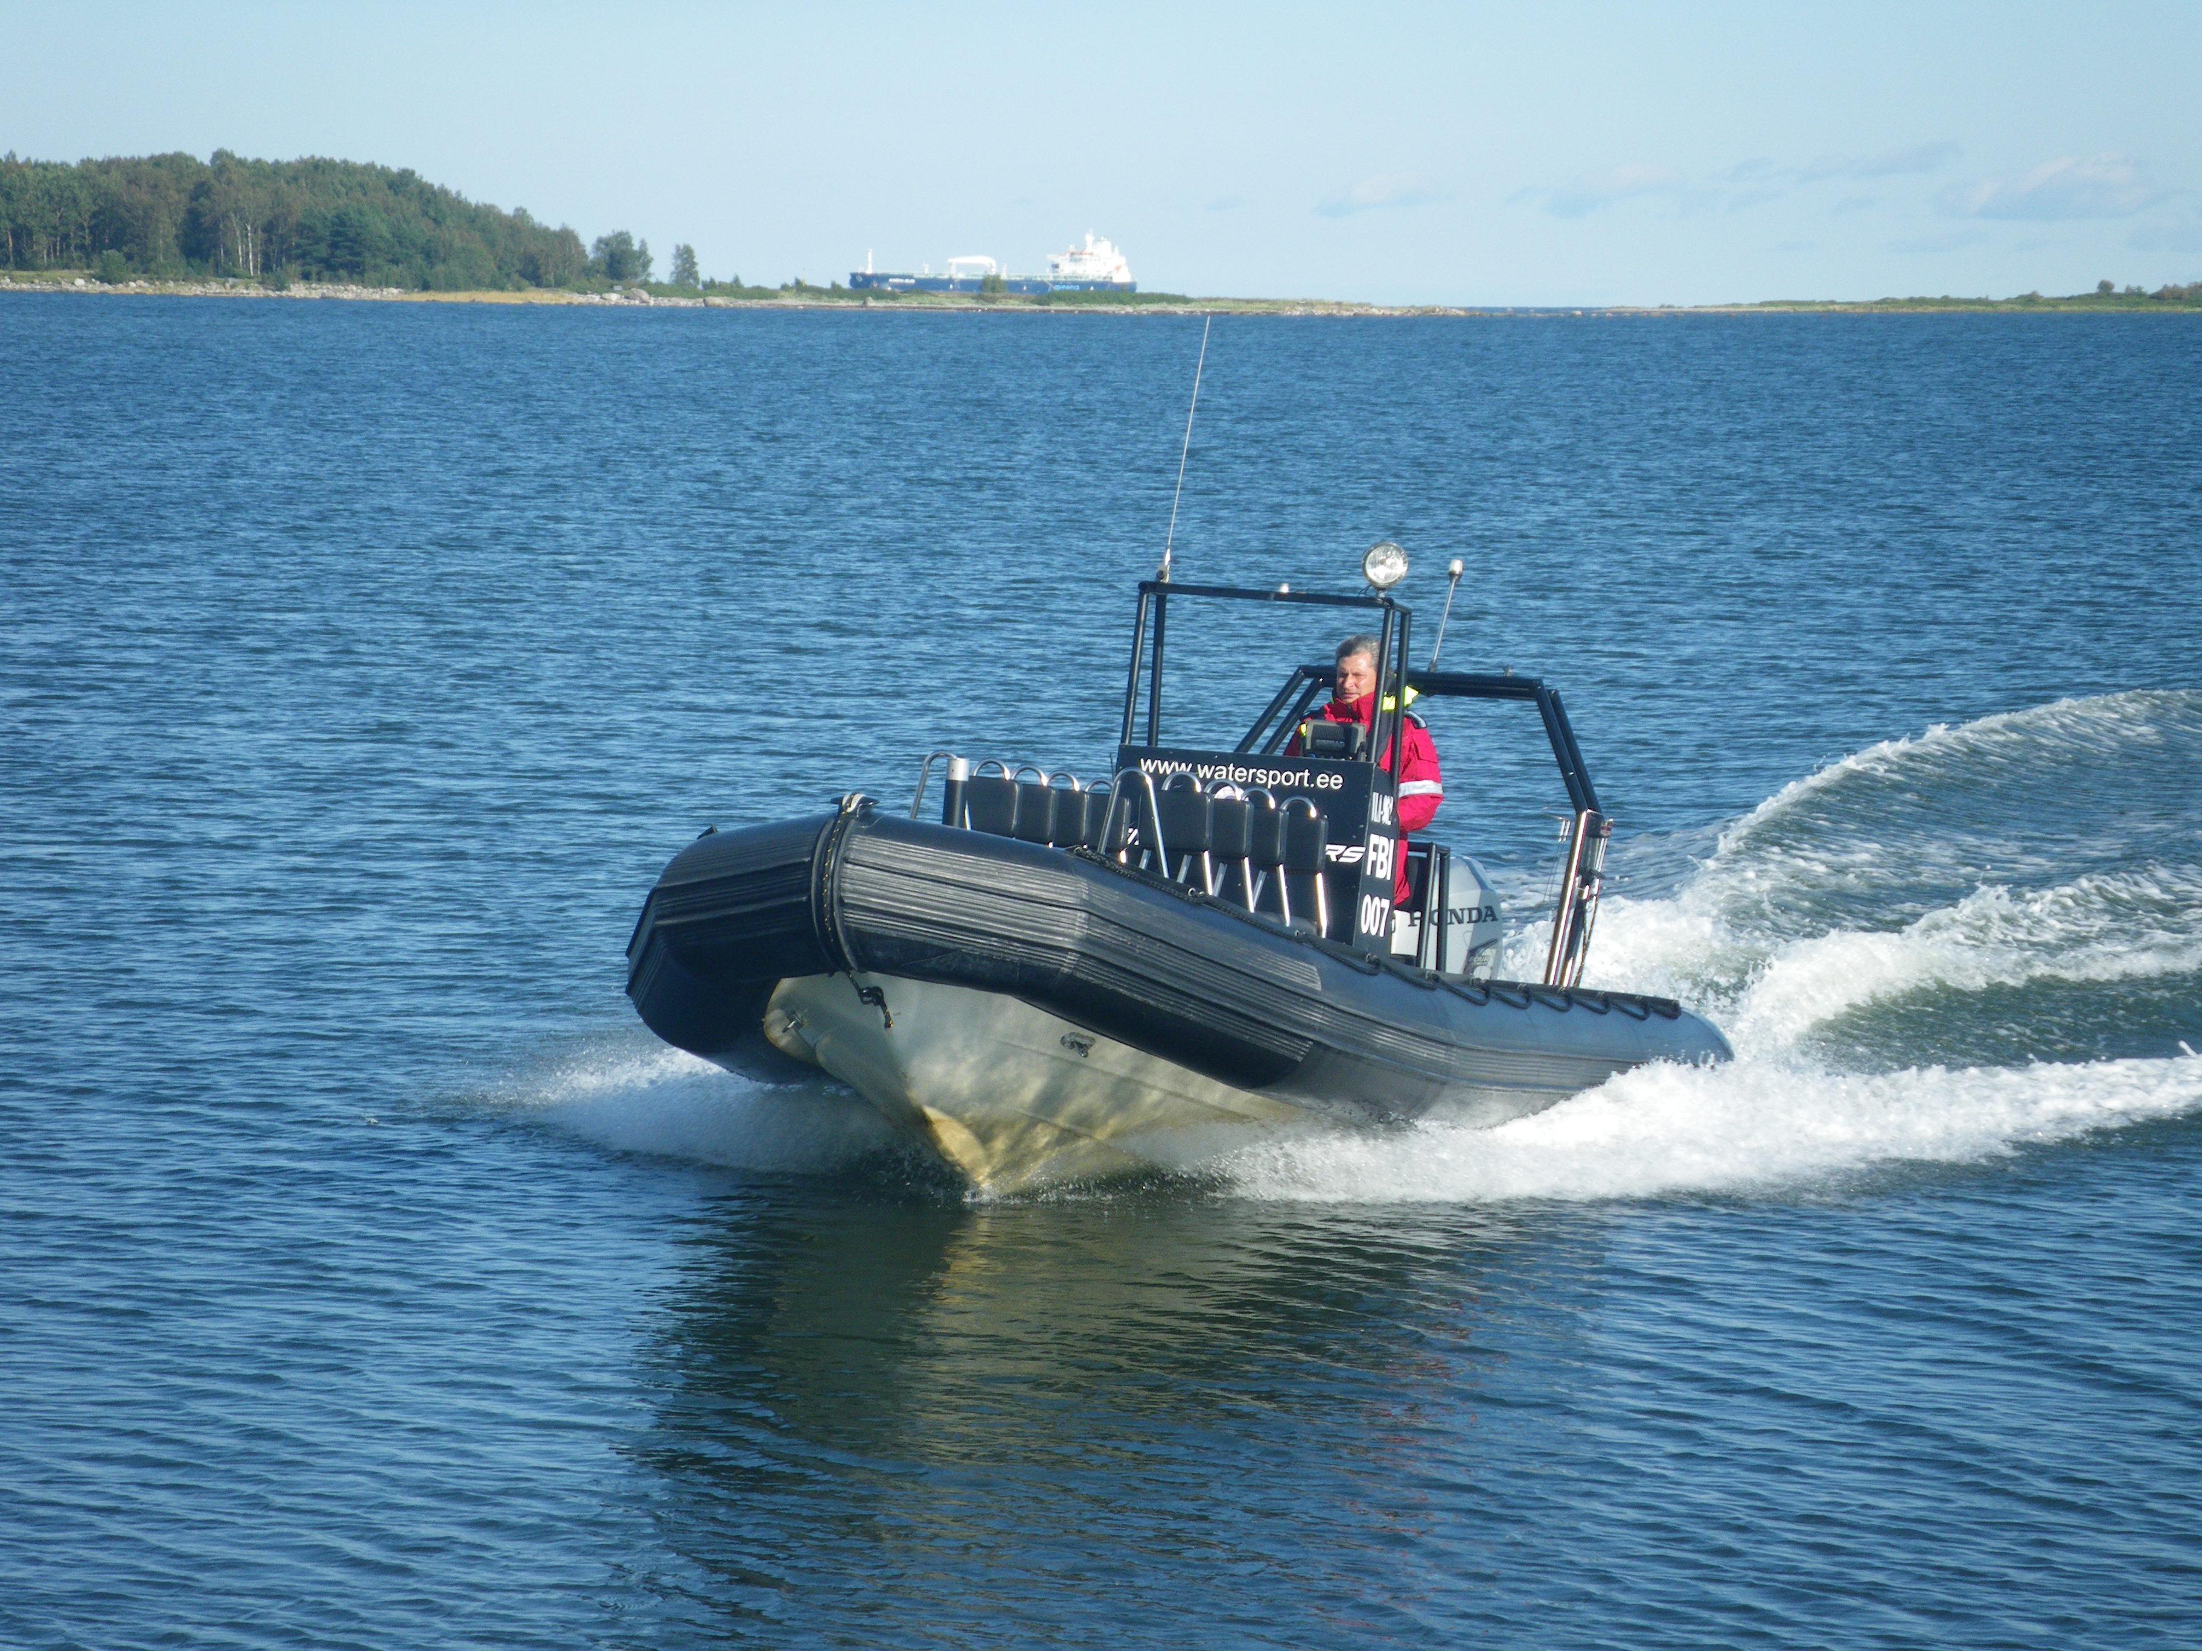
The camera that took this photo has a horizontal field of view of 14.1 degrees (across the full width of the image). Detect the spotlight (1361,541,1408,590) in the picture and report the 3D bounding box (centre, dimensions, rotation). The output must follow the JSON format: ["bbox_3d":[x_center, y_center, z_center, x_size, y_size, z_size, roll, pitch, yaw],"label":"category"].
[{"bbox_3d":[1.003,-0.918,31.470,0.165,0.175,0.130,2,1,1],"label":"spotlight"}]

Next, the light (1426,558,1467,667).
[{"bbox_3d":[1.306,-0.802,33.628,0.065,0.411,0.065,7,-11,18],"label":"light"}]

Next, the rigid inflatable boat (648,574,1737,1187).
[{"bbox_3d":[0.264,0.244,30.773,2.555,2.232,7.242,2,-1,18],"label":"rigid inflatable boat"}]

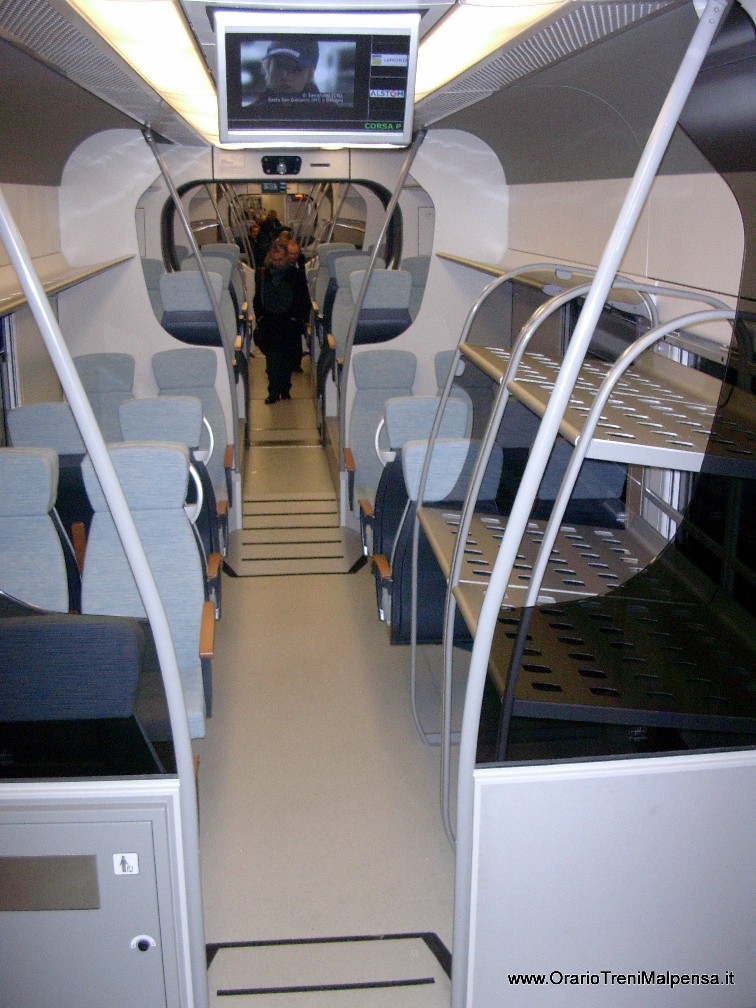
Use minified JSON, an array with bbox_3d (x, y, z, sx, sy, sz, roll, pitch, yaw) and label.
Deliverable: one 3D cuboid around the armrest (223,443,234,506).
[{"bbox_3d":[-0.849,-0.186,6.202,0.052,0.250,0.380,-2,16,-6],"label":"armrest"}]

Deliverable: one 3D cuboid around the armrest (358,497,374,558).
[{"bbox_3d":[-0.059,0.114,5.122,0.052,0.230,0.370,-2,16,-6],"label":"armrest"}]

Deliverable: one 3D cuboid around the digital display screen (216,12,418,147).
[{"bbox_3d":[-0.123,-0.871,2.199,0.400,0.267,0.055,-2,44,-6],"label":"digital display screen"}]

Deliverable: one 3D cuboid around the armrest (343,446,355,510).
[{"bbox_3d":[-0.167,-0.167,6.135,0.052,0.250,0.380,-2,16,-6],"label":"armrest"}]

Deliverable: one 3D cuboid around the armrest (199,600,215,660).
[{"bbox_3d":[-0.587,0.437,3.705,0.048,0.060,0.380,-2,16,-6],"label":"armrest"}]

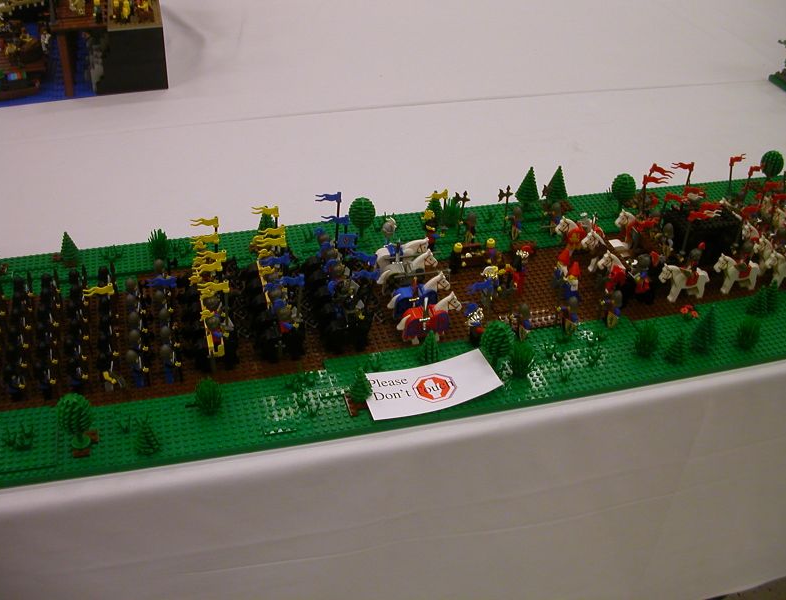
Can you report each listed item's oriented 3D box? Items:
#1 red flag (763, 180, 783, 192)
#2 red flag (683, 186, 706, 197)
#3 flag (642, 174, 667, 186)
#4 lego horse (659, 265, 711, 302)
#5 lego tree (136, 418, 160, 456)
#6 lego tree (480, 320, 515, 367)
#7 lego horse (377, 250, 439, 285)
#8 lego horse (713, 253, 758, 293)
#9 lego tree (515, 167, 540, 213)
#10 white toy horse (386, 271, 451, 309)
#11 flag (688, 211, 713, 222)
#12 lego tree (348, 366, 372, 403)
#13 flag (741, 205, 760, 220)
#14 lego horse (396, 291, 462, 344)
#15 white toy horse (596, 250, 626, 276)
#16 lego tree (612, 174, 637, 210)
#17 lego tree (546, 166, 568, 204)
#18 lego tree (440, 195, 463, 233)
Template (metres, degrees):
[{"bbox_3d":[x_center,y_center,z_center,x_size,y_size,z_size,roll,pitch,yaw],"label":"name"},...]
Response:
[{"bbox_3d":[0.513,-0.153,1.153,0.034,0.013,0.006,-1,38,-7],"label":"red flag"},{"bbox_3d":[0.399,-0.142,1.127,0.034,0.013,0.006,-1,38,-7],"label":"red flag"},{"bbox_3d":[0.351,-0.160,1.145,0.034,0.013,0.006,-1,38,-7],"label":"flag"},{"bbox_3d":[0.363,-0.026,1.062,0.076,0.060,0.018,-7,40,-15],"label":"lego horse"},{"bbox_3d":[-0.235,0.126,0.818,0.024,0.041,0.024,-7,40,-15],"label":"lego tree"},{"bbox_3d":[0.113,0.051,0.930,0.034,0.064,0.034,-7,39,-14],"label":"lego tree"},{"bbox_3d":[0.019,-0.035,1.034,0.075,0.060,0.018,-7,39,-14],"label":"lego horse"},{"bbox_3d":[0.438,-0.037,1.083,0.076,0.060,0.018,-7,40,-15],"label":"lego horse"},{"bbox_3d":[0.192,-0.160,1.209,0.034,0.066,0.034,-7,39,-14],"label":"lego tree"},{"bbox_3d":[0.031,-0.008,1.000,0.075,0.060,0.018,-7,39,-14],"label":"white toy horse"},{"bbox_3d":[0.382,-0.104,1.062,0.041,0.013,0.008,-7,39,-14],"label":"flag"},{"bbox_3d":[-0.034,0.084,0.892,0.024,0.041,0.024,3,38,-2],"label":"lego tree"},{"bbox_3d":[0.452,-0.111,1.079,0.036,0.014,0.008,-20,43,-28],"label":"flag"},{"bbox_3d":[0.042,0.017,0.969,0.075,0.060,0.020,-7,39,-14],"label":"lego horse"},{"bbox_3d":[0.292,-0.039,1.058,0.073,0.065,0.019,-7,39,-14],"label":"white toy horse"},{"bbox_3d":[0.328,-0.153,1.220,0.033,0.059,0.033,-7,40,-15],"label":"lego tree"},{"bbox_3d":[0.233,-0.162,1.215,0.034,0.066,0.034,-7,39,-14],"label":"lego tree"},{"bbox_3d":[0.080,-0.119,1.165,0.028,0.042,0.028,2,38,-2],"label":"lego tree"}]

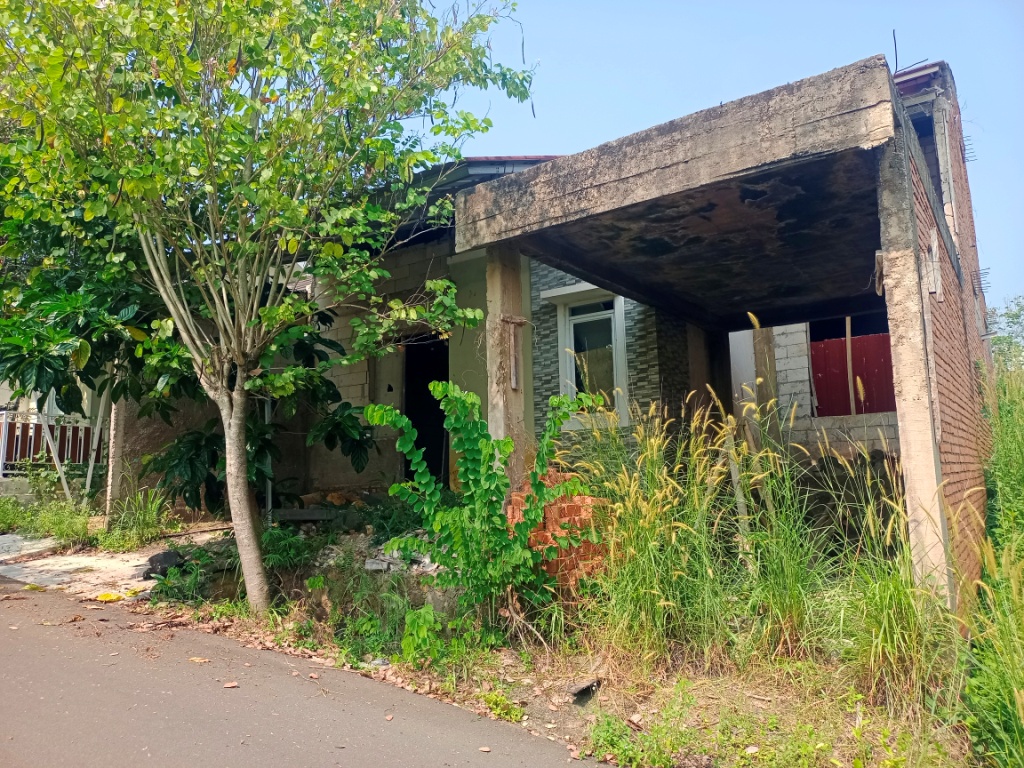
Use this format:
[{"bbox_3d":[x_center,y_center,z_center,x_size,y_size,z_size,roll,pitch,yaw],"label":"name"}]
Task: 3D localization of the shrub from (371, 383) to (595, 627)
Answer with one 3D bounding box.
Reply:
[{"bbox_3d":[-0.277,1.050,6.500,1.960,2.130,1.650,-1,-7,0],"label":"shrub"}]

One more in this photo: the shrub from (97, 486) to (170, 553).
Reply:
[{"bbox_3d":[-5.016,1.796,9.800,0.960,0.870,0.850,-1,-7,0],"label":"shrub"}]

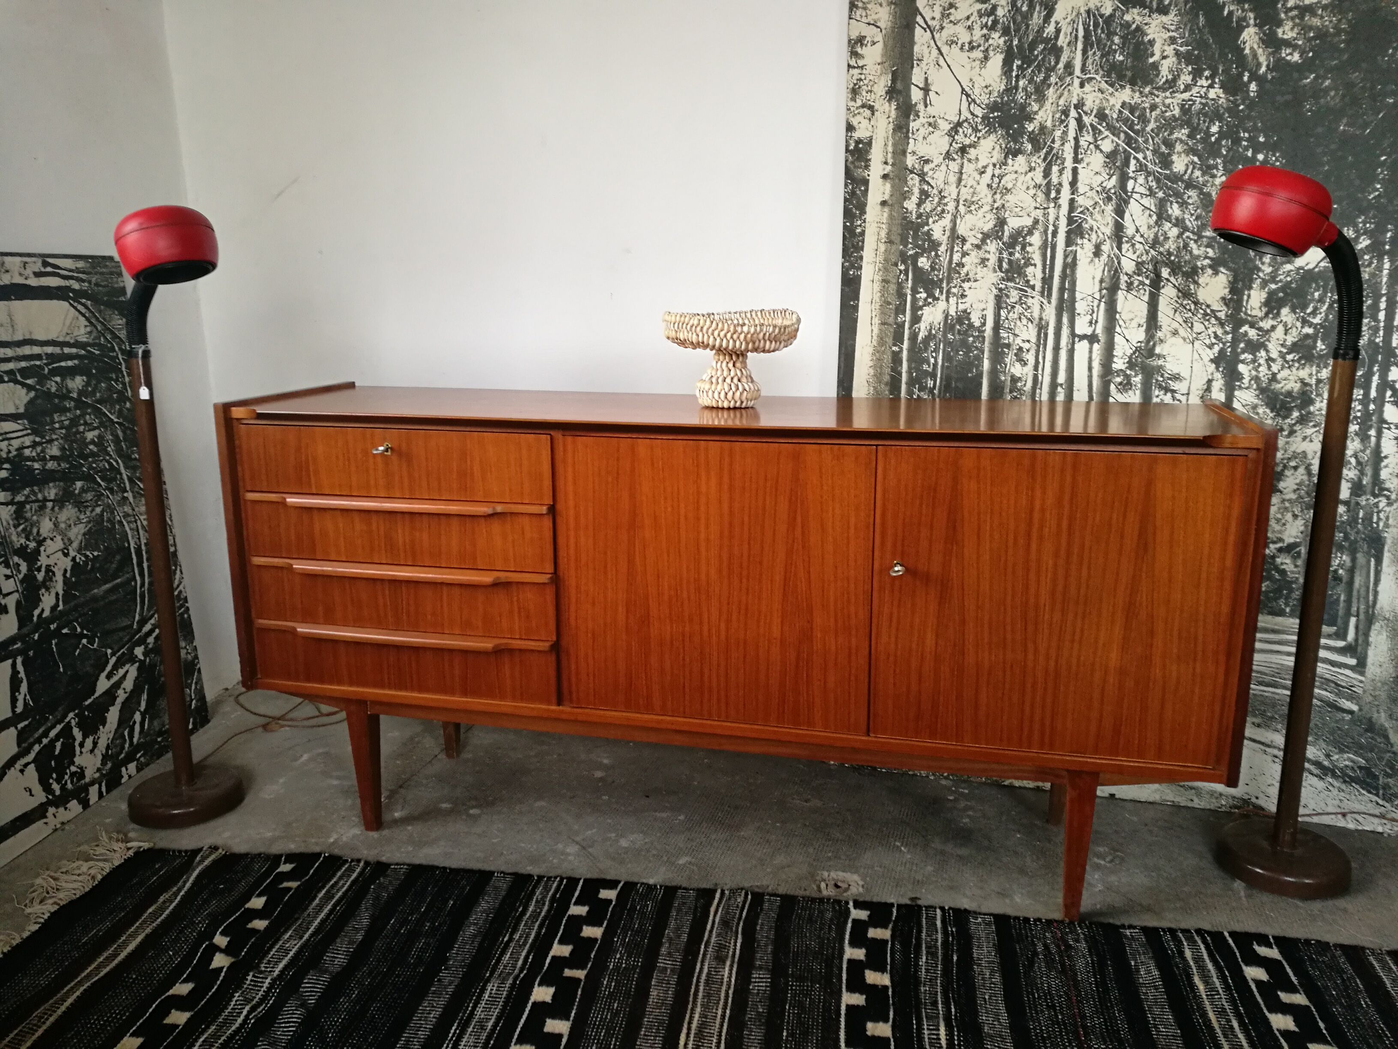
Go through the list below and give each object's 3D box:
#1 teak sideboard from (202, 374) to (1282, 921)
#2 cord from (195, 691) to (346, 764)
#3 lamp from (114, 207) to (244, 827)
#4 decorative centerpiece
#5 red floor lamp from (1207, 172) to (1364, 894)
[{"bbox_3d":[0.031,0.192,2.078,1.770,0.848,0.446,3,12,14],"label":"teak sideboard"},{"bbox_3d":[-1.064,0.485,2.699,0.410,0.022,0.500,3,12,14],"label":"cord"},{"bbox_3d":[-1.020,0.004,2.126,0.331,1.200,0.218,7,14,31],"label":"lamp"},{"bbox_3d":[0.066,-0.309,2.029,0.258,0.175,0.250,3,12,14],"label":"decorative centerpiece"},{"bbox_3d":[1.026,0.025,1.904,0.331,1.245,0.218,2,12,11],"label":"red floor lamp"}]

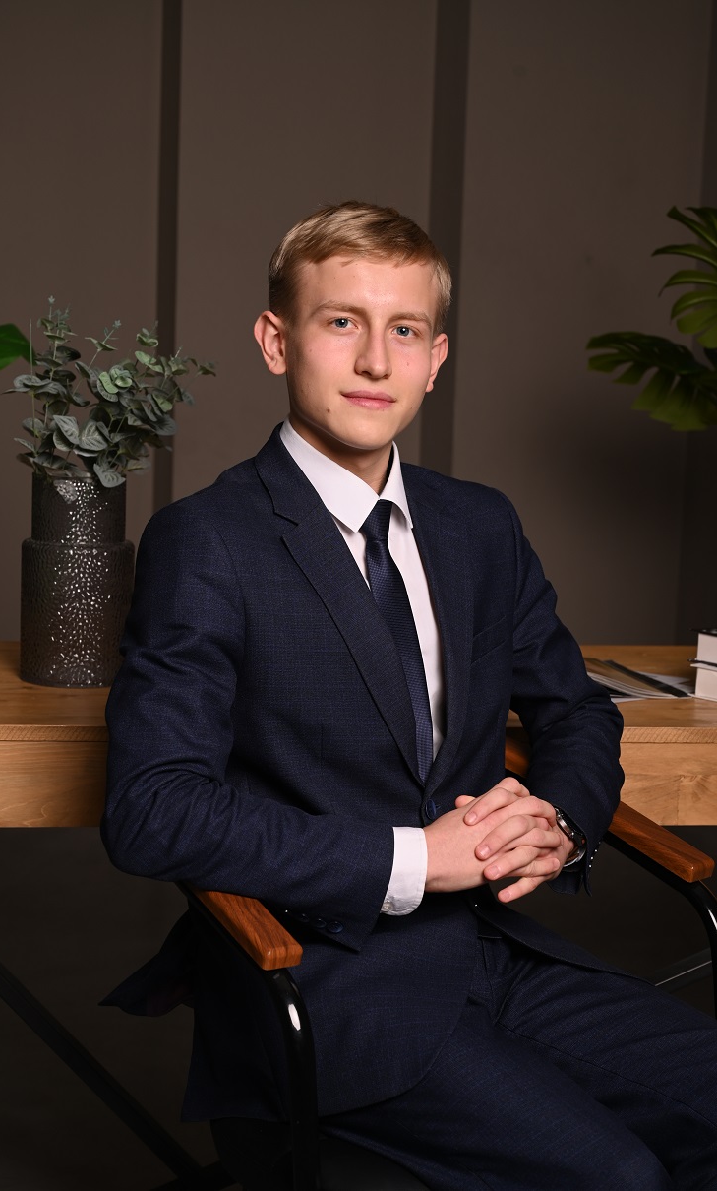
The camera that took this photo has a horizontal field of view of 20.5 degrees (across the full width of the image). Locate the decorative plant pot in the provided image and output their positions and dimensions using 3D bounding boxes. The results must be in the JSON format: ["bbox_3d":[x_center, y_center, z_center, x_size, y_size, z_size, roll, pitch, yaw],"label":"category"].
[{"bbox_3d":[-0.402,-0.025,2.840,0.164,0.287,0.164,2,9,0],"label":"decorative plant pot"}]

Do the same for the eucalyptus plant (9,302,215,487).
[{"bbox_3d":[-0.349,-0.284,2.800,0.290,0.275,0.240,2,9,0],"label":"eucalyptus plant"}]

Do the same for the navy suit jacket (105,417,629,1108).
[{"bbox_3d":[0.012,0.198,2.110,0.570,0.740,0.470,-4,10,-34],"label":"navy suit jacket"}]

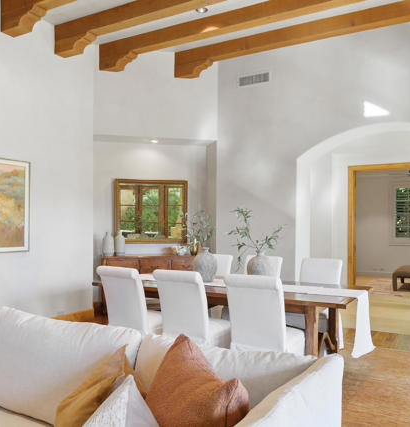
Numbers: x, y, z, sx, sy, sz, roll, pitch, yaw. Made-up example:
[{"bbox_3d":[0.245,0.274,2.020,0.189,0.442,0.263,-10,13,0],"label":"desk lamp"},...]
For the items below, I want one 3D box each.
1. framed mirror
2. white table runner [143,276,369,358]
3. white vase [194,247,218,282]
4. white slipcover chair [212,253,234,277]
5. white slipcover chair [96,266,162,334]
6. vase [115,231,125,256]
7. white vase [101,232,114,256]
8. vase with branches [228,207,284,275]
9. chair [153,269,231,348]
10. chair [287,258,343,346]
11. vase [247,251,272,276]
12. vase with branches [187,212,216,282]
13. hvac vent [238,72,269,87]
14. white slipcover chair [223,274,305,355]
[{"bbox_3d":[-0.875,-0.025,7.222,1.204,1.040,0.050,1,-1,-15],"label":"framed mirror"},{"bbox_3d":[0.292,0.969,4.577,2.720,0.480,0.520,0,-1,29],"label":"white table runner"},{"bbox_3d":[0.014,0.594,5.191,0.265,0.400,0.265,0,-1,0],"label":"white vase"},{"bbox_3d":[0.017,1.070,5.940,0.500,1.000,0.650,0,-1,30],"label":"white slipcover chair"},{"bbox_3d":[-0.665,0.984,4.323,0.500,0.985,0.600,0,-1,29],"label":"white slipcover chair"},{"bbox_3d":[-1.341,0.472,7.068,0.150,0.400,0.150,0,-1,0],"label":"vase"},{"bbox_3d":[-1.482,0.476,6.821,0.176,0.371,0.176,1,-1,-15],"label":"white vase"},{"bbox_3d":[0.569,0.361,4.898,0.570,0.860,0.460,0,-1,30],"label":"vase with branches"},{"bbox_3d":[-0.092,1.032,4.247,0.500,1.000,0.650,0,-1,30],"label":"chair"},{"bbox_3d":[1.210,1.009,4.850,0.480,0.985,0.600,0,-1,29],"label":"chair"},{"bbox_3d":[0.607,0.596,4.870,0.270,0.390,0.270,0,-1,30],"label":"vase"},{"bbox_3d":[-0.020,0.373,5.194,0.380,0.840,0.360,0,-1,0],"label":"vase with branches"},{"bbox_3d":[0.771,-2.117,7.016,0.535,0.160,0.040,0,-1,30],"label":"hvac vent"},{"bbox_3d":[0.511,0.970,3.661,0.490,0.985,0.600,0,-1,29],"label":"white slipcover chair"}]

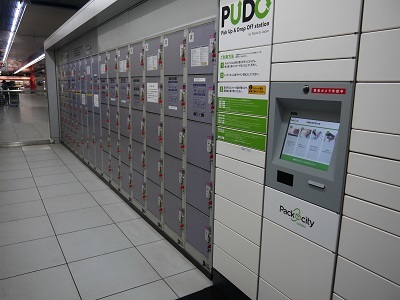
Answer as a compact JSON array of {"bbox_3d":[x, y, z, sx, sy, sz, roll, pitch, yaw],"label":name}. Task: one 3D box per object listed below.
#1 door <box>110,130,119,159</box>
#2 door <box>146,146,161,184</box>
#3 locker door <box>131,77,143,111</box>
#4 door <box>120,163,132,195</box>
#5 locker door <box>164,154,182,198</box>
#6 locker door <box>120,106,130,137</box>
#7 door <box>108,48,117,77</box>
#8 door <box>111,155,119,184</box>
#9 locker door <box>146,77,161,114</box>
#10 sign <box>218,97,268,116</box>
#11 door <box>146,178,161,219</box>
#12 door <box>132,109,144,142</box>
[{"bbox_3d":[-1.133,-0.073,4.331,0.030,0.340,0.350,-5,13,-31],"label":"door"},{"bbox_3d":[-0.462,0.158,3.304,0.030,0.343,0.369,-6,13,-31],"label":"door"},{"bbox_3d":[-0.674,-0.611,3.529,0.030,0.346,0.369,-6,13,-31],"label":"locker door"},{"bbox_3d":[-0.918,0.347,4.041,0.030,0.340,0.351,-6,13,-31],"label":"door"},{"bbox_3d":[-0.235,0.221,2.888,0.030,0.339,0.356,-5,13,-31],"label":"locker door"},{"bbox_3d":[-0.901,-0.341,3.908,0.030,0.342,0.350,-5,13,-31],"label":"locker door"},{"bbox_3d":[-1.136,-1.113,4.191,0.030,0.345,0.352,-6,13,-31],"label":"door"},{"bbox_3d":[-1.145,0.267,4.418,0.030,0.347,0.358,-6,13,-31],"label":"door"},{"bbox_3d":[-0.455,-0.537,3.153,0.030,0.345,0.362,-5,13,-31],"label":"locker door"},{"bbox_3d":[0.249,-0.275,2.032,0.010,0.098,0.497,-6,13,-31],"label":"sign"},{"bbox_3d":[-0.468,0.494,3.333,0.030,0.340,0.351,-6,13,-31],"label":"door"},{"bbox_3d":[-0.700,-0.270,3.608,0.030,0.349,0.355,-6,13,-31],"label":"door"}]

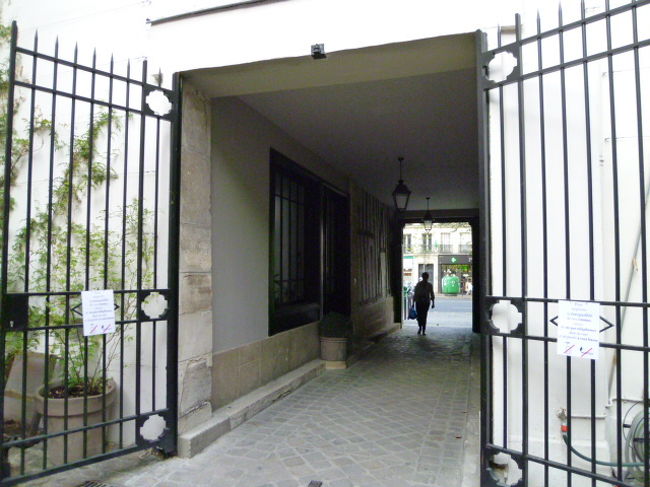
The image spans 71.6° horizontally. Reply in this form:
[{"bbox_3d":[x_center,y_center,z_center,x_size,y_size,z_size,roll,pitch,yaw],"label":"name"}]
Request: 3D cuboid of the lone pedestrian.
[{"bbox_3d":[2.577,1.578,11.750,0.540,1.650,0.380,-1,-3,18],"label":"lone pedestrian"}]

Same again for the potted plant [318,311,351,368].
[{"bbox_3d":[0.177,1.643,7.750,0.540,0.930,0.540,0,-3,0],"label":"potted plant"}]

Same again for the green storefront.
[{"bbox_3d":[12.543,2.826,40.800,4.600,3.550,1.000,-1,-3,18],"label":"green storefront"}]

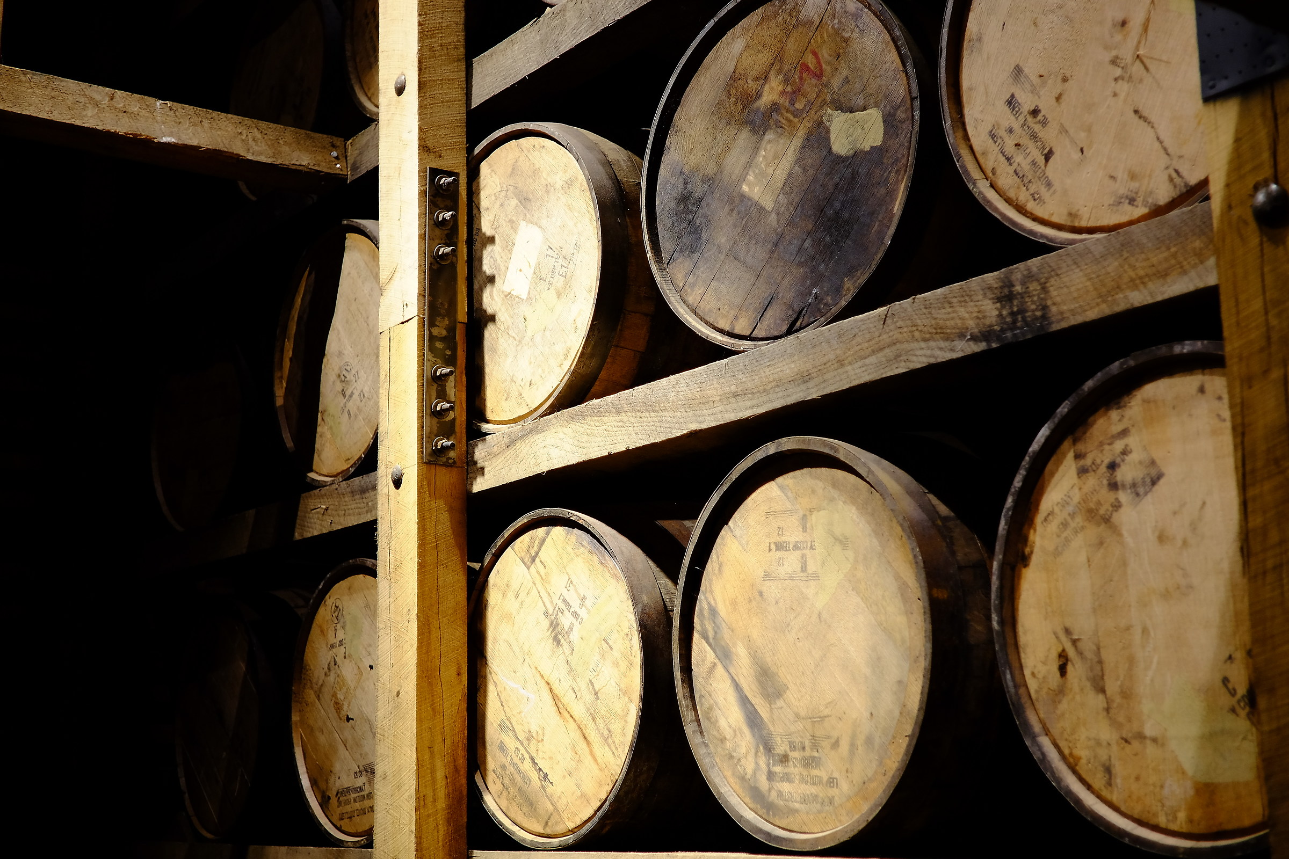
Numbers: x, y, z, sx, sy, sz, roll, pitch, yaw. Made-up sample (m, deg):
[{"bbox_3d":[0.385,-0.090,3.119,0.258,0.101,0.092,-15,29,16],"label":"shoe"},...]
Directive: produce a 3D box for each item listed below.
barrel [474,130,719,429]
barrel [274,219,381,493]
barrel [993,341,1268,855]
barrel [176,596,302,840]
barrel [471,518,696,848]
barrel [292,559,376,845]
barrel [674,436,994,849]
[{"bbox_3d":[0.061,-0.214,3.380,0.890,0.645,0.645,10,-16,-42],"label":"barrel"},{"bbox_3d":[-0.313,-0.129,3.925,0.890,0.645,0.645,5,-12,-36],"label":"barrel"},{"bbox_3d":[0.956,0.225,2.142,0.890,0.645,0.645,6,-13,-33],"label":"barrel"},{"bbox_3d":[-0.644,0.718,4.303,0.890,0.645,0.645,6,-13,-35],"label":"barrel"},{"bbox_3d":[0.192,0.459,3.160,0.890,0.645,0.645,7,-14,-35],"label":"barrel"},{"bbox_3d":[-0.219,0.579,3.663,0.890,0.645,0.645,6,-13,-36],"label":"barrel"},{"bbox_3d":[0.572,0.332,2.646,0.890,0.645,0.645,5,-13,-34],"label":"barrel"}]

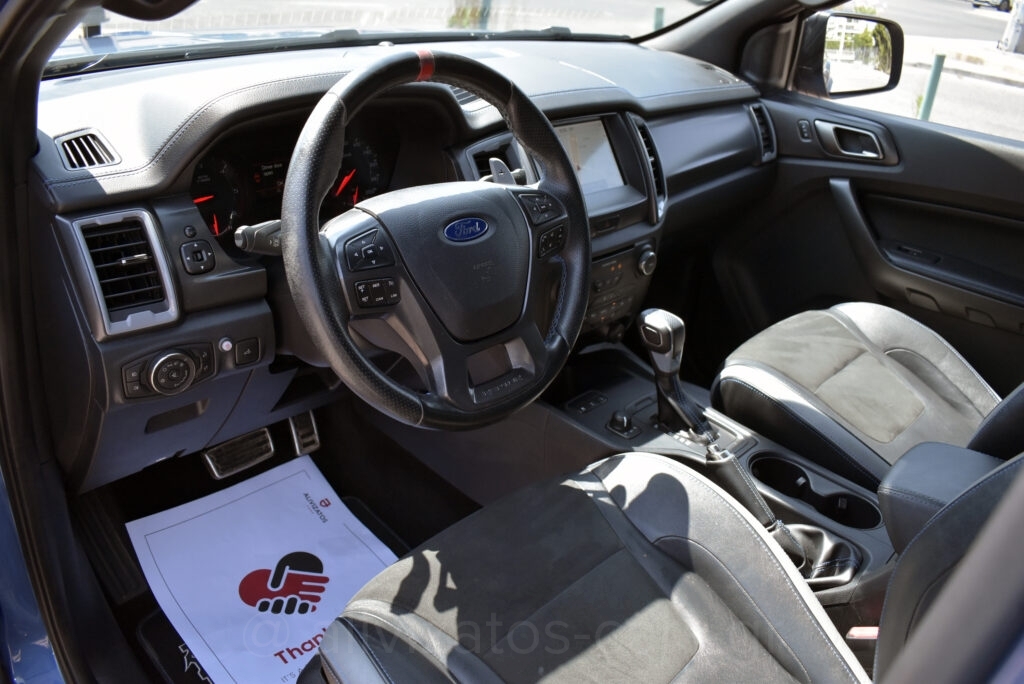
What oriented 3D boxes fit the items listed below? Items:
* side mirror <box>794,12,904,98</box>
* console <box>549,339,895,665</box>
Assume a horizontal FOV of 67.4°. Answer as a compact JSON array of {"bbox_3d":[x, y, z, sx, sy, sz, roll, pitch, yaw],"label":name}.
[{"bbox_3d":[0.758,-0.650,1.745,0.250,0.185,0.130,-11,28,-25],"label":"side mirror"},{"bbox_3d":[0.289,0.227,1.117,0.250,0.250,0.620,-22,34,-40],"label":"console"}]

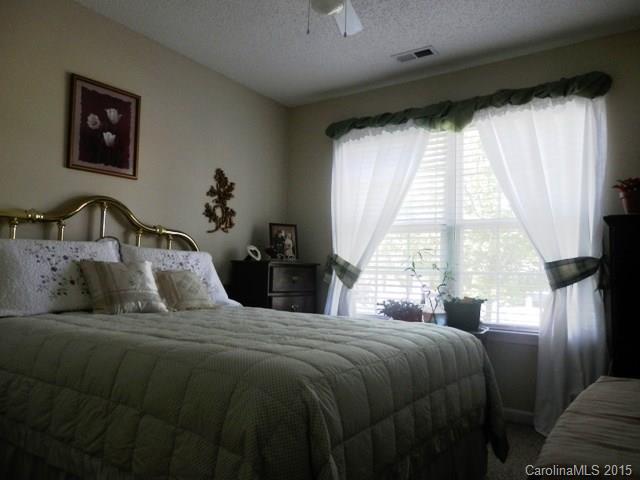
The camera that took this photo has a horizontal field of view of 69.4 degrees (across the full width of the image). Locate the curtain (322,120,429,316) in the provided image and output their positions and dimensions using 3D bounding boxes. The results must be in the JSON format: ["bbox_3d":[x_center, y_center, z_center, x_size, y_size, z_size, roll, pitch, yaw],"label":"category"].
[{"bbox_3d":[0.411,0.175,3.511,0.860,2.040,0.130,-2,-4,32],"label":"curtain"}]

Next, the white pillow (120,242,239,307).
[{"bbox_3d":[-0.835,0.223,2.748,0.170,0.410,0.700,-35,-21,25],"label":"white pillow"}]

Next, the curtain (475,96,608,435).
[{"bbox_3d":[1.371,0.144,2.907,0.790,2.050,0.130,-2,-4,32],"label":"curtain"}]

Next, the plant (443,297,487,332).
[{"bbox_3d":[0.926,0.477,2.999,0.260,0.230,0.240,-2,-4,32],"label":"plant"}]

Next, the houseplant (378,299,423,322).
[{"bbox_3d":[0.562,0.504,3.227,0.290,0.210,0.260,-2,-4,32],"label":"houseplant"}]

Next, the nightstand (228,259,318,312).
[{"bbox_3d":[-0.326,0.693,3.471,0.400,1.040,0.570,-2,-5,38],"label":"nightstand"}]

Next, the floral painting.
[{"bbox_3d":[-1.194,-0.623,2.606,0.030,0.500,0.430,-2,-4,32],"label":"floral painting"}]

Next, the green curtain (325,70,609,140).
[{"bbox_3d":[0.892,-0.853,3.277,2.010,0.250,0.150,-2,-4,32],"label":"green curtain"}]

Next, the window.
[{"bbox_3d":[0.921,-0.125,3.304,1.650,1.430,0.100,-2,-4,32],"label":"window"}]

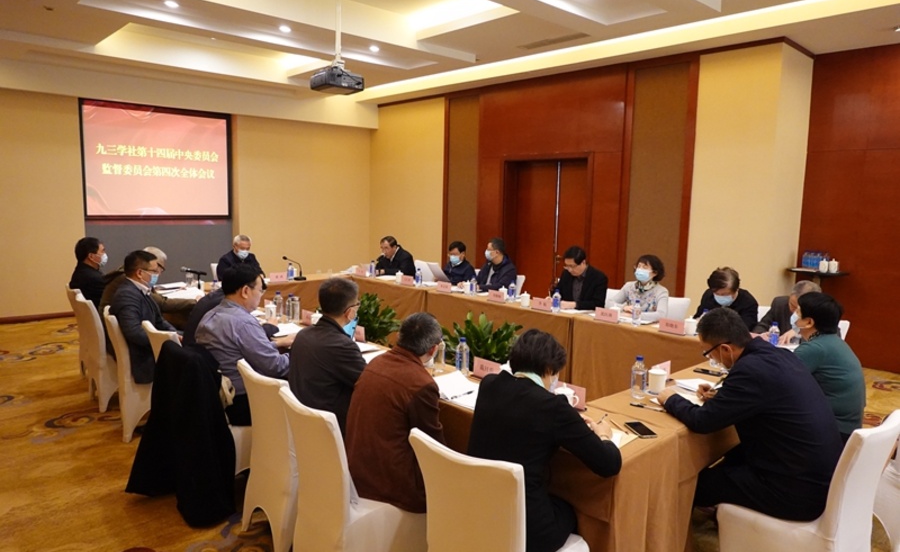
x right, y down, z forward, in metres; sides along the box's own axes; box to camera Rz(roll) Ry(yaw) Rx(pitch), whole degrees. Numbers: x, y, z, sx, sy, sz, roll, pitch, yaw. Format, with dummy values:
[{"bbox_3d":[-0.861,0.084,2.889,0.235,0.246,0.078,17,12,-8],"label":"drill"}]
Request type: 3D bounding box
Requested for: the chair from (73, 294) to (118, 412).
[{"bbox_3d":[-2.582,0.575,4.994,0.570,0.880,0.460,-5,9,-42],"label":"chair"}]

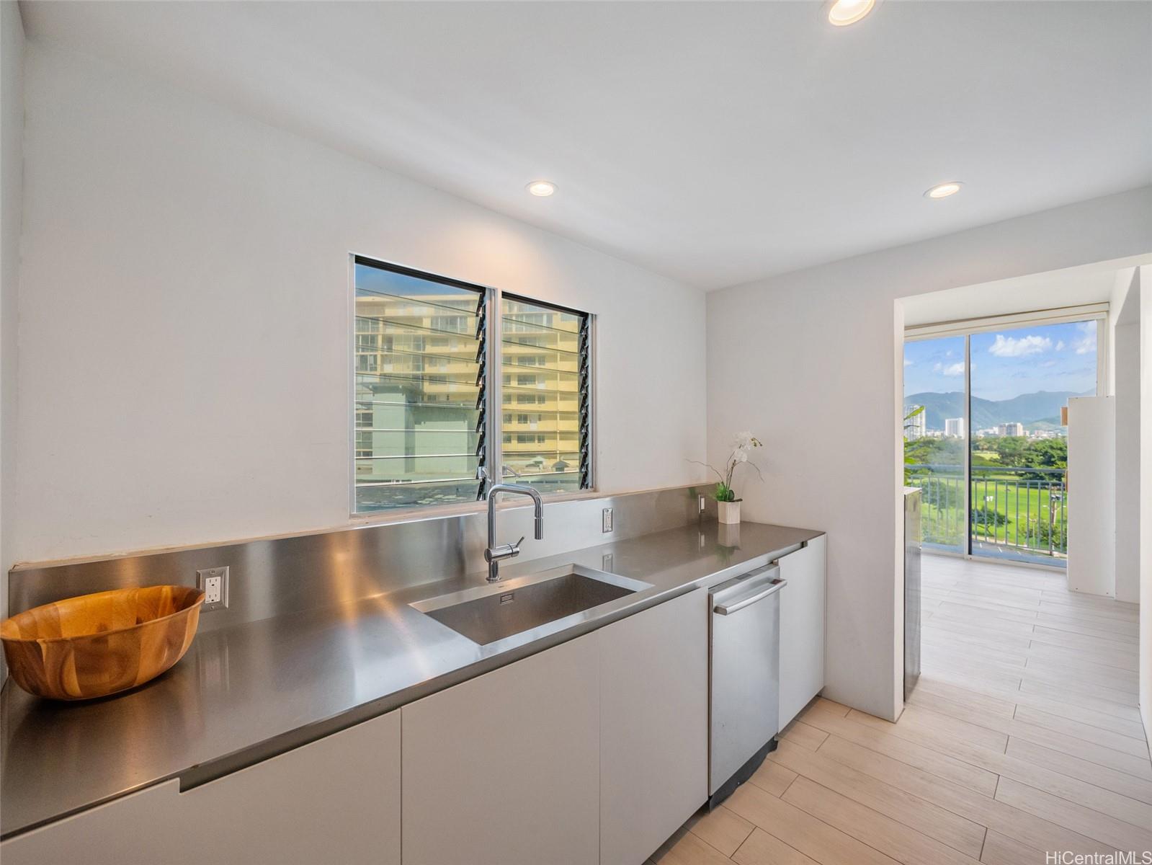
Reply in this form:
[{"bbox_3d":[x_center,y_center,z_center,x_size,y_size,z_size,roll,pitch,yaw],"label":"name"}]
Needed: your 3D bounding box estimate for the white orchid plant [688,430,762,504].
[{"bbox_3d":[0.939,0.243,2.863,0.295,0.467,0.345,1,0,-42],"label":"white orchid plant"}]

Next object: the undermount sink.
[{"bbox_3d":[-0.124,0.659,1.578,0.716,0.220,0.408,1,0,-42],"label":"undermount sink"}]

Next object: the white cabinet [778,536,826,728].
[{"bbox_3d":[0.976,1.000,2.626,0.572,0.880,0.605,1,0,-42],"label":"white cabinet"}]

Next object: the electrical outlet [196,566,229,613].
[{"bbox_3d":[-1.010,0.440,1.300,0.069,0.117,0.014,1,0,-42],"label":"electrical outlet"}]

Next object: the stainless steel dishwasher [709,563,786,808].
[{"bbox_3d":[0.562,1.039,2.205,0.597,0.859,0.624,1,0,-42],"label":"stainless steel dishwasher"}]

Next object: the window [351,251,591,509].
[{"bbox_3d":[-0.370,-0.161,2.055,1.200,0.904,0.095,1,0,-42],"label":"window"}]

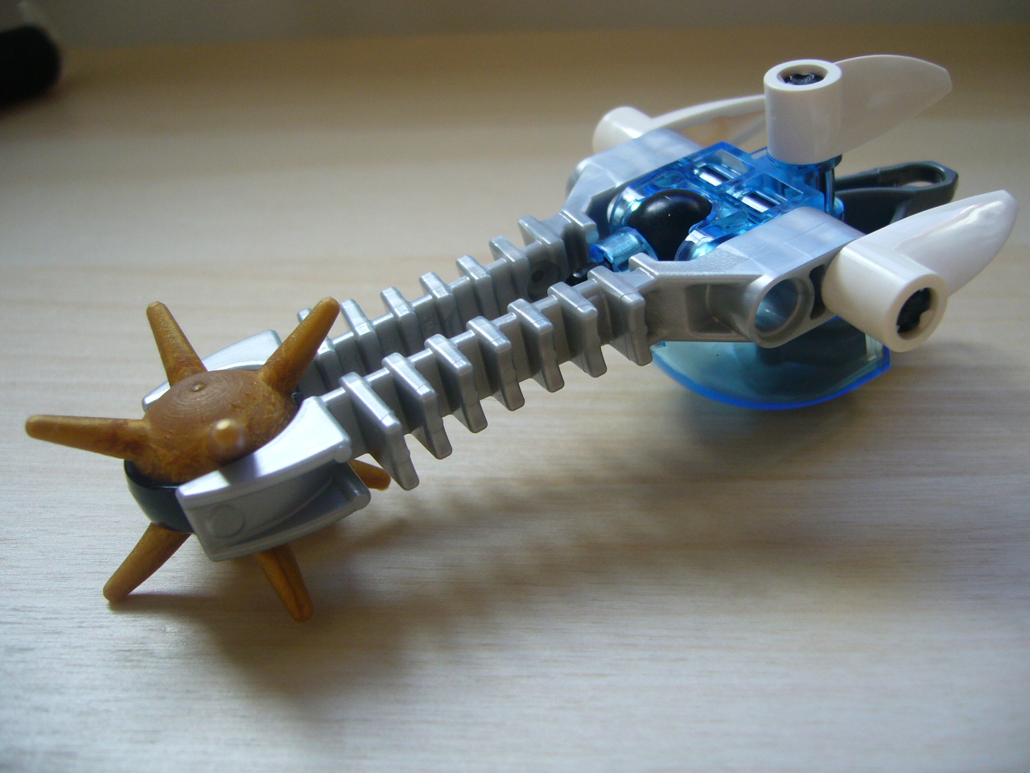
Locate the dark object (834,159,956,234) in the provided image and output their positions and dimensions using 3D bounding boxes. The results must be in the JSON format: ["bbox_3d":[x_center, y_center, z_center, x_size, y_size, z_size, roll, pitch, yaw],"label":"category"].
[{"bbox_3d":[0.040,-0.020,0.115,0.020,0.007,0.007,-10,36,-8],"label":"dark object"}]

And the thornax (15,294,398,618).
[{"bbox_3d":[-0.026,0.006,0.092,0.022,0.021,0.022,1,34,19],"label":"thornax"}]

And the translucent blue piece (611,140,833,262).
[{"bbox_3d":[0.023,-0.018,0.108,0.024,0.008,0.016,-26,41,-15],"label":"translucent blue piece"}]

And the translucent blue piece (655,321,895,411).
[{"bbox_3d":[0.028,-0.006,0.118,0.020,0.006,0.025,-26,41,-15],"label":"translucent blue piece"}]

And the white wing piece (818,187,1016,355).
[{"bbox_3d":[0.040,-0.012,0.096,0.025,0.007,0.008,-26,41,-15],"label":"white wing piece"}]

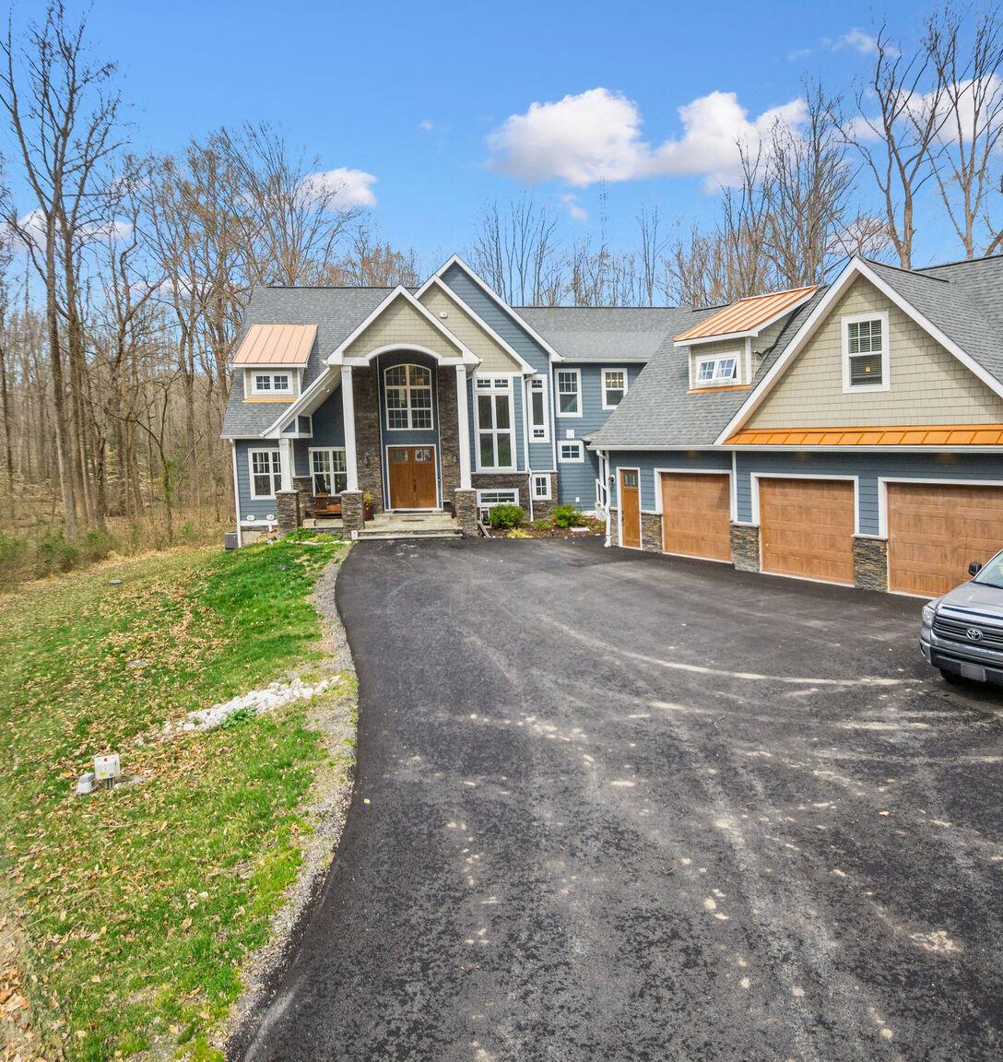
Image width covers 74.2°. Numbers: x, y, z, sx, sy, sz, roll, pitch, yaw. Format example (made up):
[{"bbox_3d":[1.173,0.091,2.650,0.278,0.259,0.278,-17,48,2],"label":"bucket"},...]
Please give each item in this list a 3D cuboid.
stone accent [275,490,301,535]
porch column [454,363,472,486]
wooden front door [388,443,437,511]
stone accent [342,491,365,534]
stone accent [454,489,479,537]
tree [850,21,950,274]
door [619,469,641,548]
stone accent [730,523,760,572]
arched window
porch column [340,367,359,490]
[{"bbox_3d":[-7.622,-0.645,23.700,0.780,1.600,0.780,-2,7,-5],"label":"stone accent"},{"bbox_3d":[-1.381,-3.806,24.300,0.380,4.450,0.380,-2,7,-5],"label":"porch column"},{"bbox_3d":[-3.607,-2.170,26.900,1.920,2.550,0.130,-2,7,-5],"label":"wooden front door"},{"bbox_3d":[-5.333,-0.650,23.900,0.760,1.600,0.760,-2,7,-5],"label":"stone accent"},{"bbox_3d":[-1.322,-0.666,25.000,0.780,1.800,0.780,-2,7,-5],"label":"stone accent"},{"bbox_3d":[18.587,-13.066,31.634,5.000,20.621,5.000,-2,7,-5],"label":"tree"},{"bbox_3d":[4.220,-0.681,21.709,0.120,2.450,0.950,-6,9,-33],"label":"door"},{"bbox_3d":[6.654,0.412,18.024,0.400,1.350,0.850,-6,9,-33],"label":"stone accent"},{"bbox_3d":[-3.758,-5.450,26.900,1.950,2.680,0.130,-2,7,-5],"label":"arched window"},{"bbox_3d":[-5.683,-3.838,24.800,0.400,4.700,0.400,-2,7,-5],"label":"porch column"}]

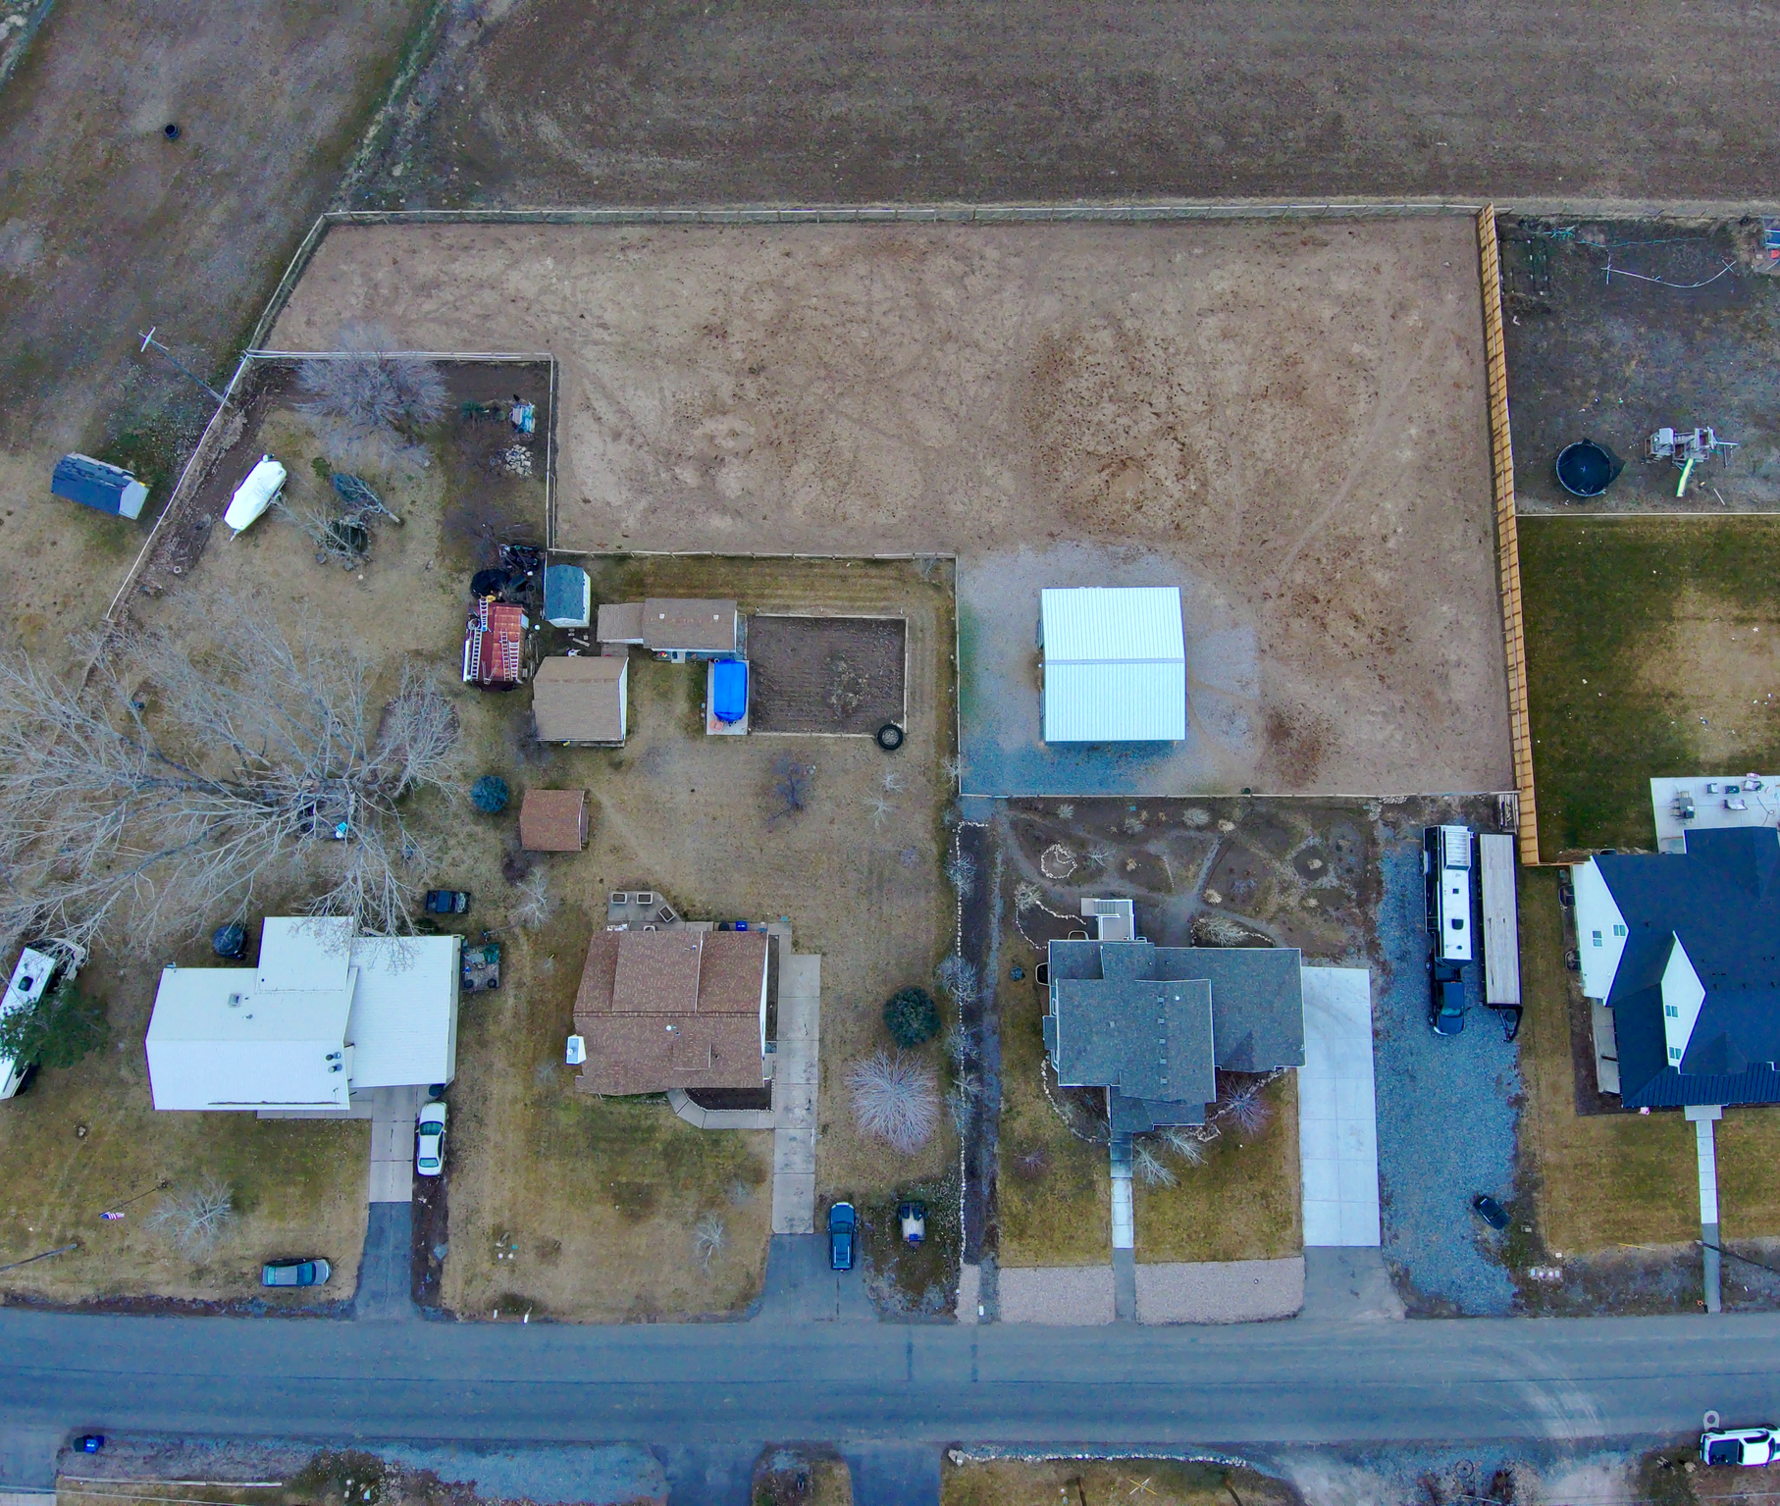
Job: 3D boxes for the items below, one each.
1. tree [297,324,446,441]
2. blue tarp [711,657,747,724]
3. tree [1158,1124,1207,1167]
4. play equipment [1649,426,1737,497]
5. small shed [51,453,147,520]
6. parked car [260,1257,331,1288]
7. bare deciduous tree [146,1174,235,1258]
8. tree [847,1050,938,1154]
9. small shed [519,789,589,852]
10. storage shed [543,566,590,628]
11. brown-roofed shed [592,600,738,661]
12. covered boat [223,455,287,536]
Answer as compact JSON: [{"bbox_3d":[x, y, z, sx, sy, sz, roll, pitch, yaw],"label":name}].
[{"bbox_3d":[-37.996,-27.084,89.568,10.000,7.200,8.800,0,81,0],"label":"tree"},{"bbox_3d":[-11.605,-4.542,88.939,2.200,1.600,4.500,0,81,0],"label":"blue tarp"},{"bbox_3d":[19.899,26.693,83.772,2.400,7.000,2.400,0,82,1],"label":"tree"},{"bbox_3d":[61.352,-22.044,92.442,6.300,2.900,4.300,1,82,1],"label":"play equipment"},{"bbox_3d":[-58.919,-19.827,91.011,5.150,2.600,2.650,18,83,2],"label":"small shed"},{"bbox_3d":[-40.236,35.362,82.714,4.500,1.500,1.800,0,81,0],"label":"parked car"},{"bbox_3d":[-45.926,30.620,81.013,5.700,6.300,5.500,0,81,0],"label":"bare deciduous tree"},{"bbox_3d":[0.165,24.309,85.198,6.300,5.400,6.500,0,82,1],"label":"tree"},{"bbox_3d":[-24.494,5.012,89.478,4.200,3.200,4.350,0,82,1],"label":"small shed"},{"bbox_3d":[-23.533,-11.393,89.402,2.650,2.750,3.850,0,81,0],"label":"storage shed"},{"bbox_3d":[-16.576,-9.282,91.521,10.300,3.100,4.000,0,82,1],"label":"brown-roofed shed"},{"bbox_3d":[-47.246,-19.220,90.956,2.400,2.000,6.300,36,83,5],"label":"covered boat"}]

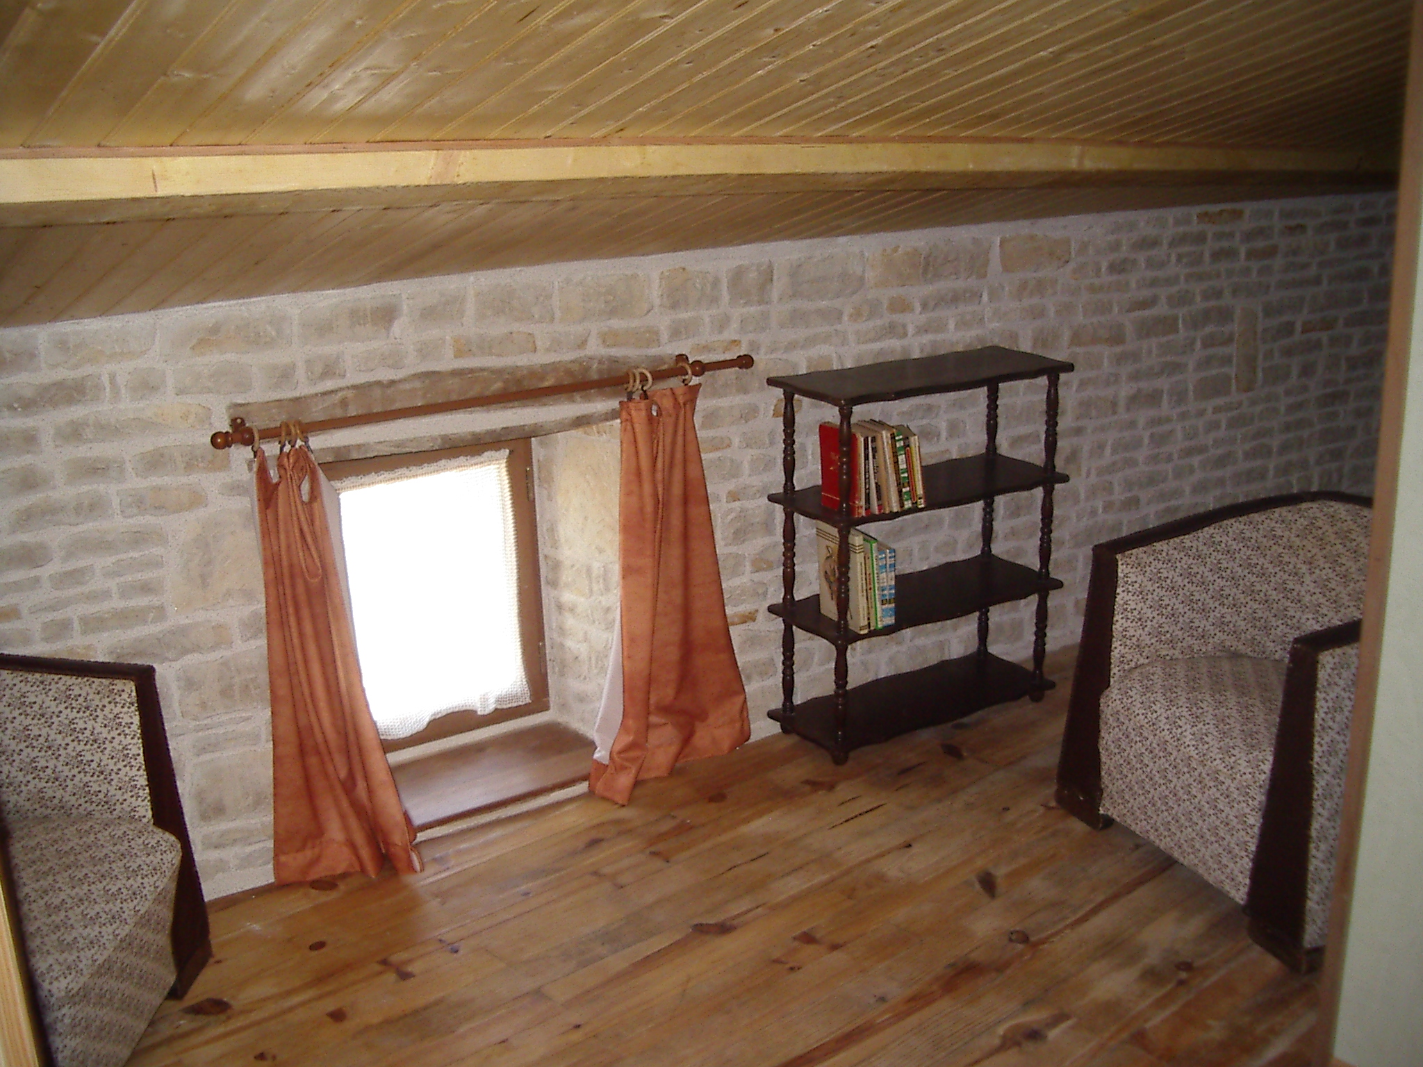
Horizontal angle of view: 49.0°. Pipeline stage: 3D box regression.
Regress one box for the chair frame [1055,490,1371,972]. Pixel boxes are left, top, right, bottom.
[{"bbox_3d":[1.261,0.315,3.250,0.738,0.765,0.802,-7,17,-23],"label":"chair frame"}]

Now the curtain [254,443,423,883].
[{"bbox_3d":[-0.756,0.274,3.131,0.304,0.953,0.135,-11,19,-34],"label":"curtain"}]

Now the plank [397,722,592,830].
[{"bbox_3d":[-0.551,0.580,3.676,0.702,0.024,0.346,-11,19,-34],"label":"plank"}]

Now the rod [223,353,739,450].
[{"bbox_3d":[-0.422,-0.283,3.250,1.265,0.054,0.081,-11,19,-34],"label":"rod"}]

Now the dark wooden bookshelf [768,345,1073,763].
[{"bbox_3d":[0.533,0.045,3.971,0.762,0.918,0.309,-11,19,-33],"label":"dark wooden bookshelf"}]

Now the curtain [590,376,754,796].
[{"bbox_3d":[-0.058,0.130,3.625,0.441,0.953,0.135,-11,19,-34],"label":"curtain"}]

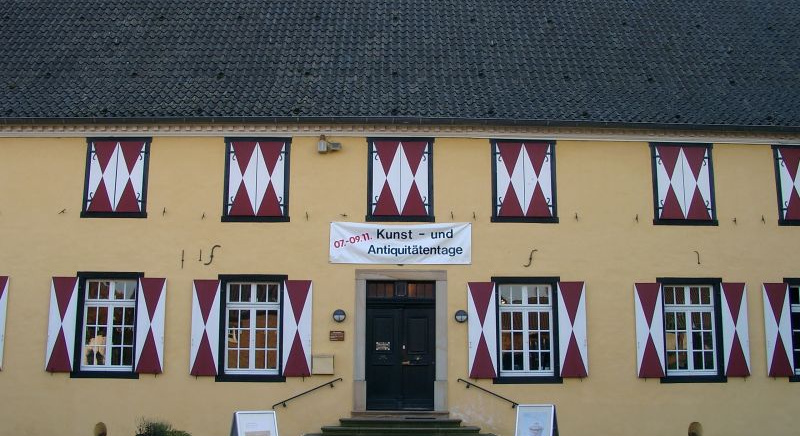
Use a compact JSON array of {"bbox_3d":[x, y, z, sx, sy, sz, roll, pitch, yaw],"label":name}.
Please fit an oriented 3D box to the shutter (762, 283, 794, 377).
[{"bbox_3d":[8.280,2.450,17.206,0.563,2.025,0.060,1,-9,-1],"label":"shutter"}]

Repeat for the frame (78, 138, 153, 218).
[{"bbox_3d":[-5.990,-0.857,16.636,1.383,1.732,0.150,0,-9,-1],"label":"frame"}]

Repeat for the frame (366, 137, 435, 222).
[{"bbox_3d":[0.017,-0.851,17.668,1.518,1.925,0.130,1,-9,-1],"label":"frame"}]

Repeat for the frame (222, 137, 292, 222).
[{"bbox_3d":[-3.188,-0.847,17.618,1.515,1.924,0.130,1,-9,-1],"label":"frame"}]

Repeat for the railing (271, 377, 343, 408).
[{"bbox_3d":[-1.876,3.565,15.952,1.408,0.609,0.100,0,-9,-1],"label":"railing"}]

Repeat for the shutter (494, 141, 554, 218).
[{"bbox_3d":[2.660,-0.817,16.772,1.172,1.602,0.060,0,-9,-1],"label":"shutter"}]

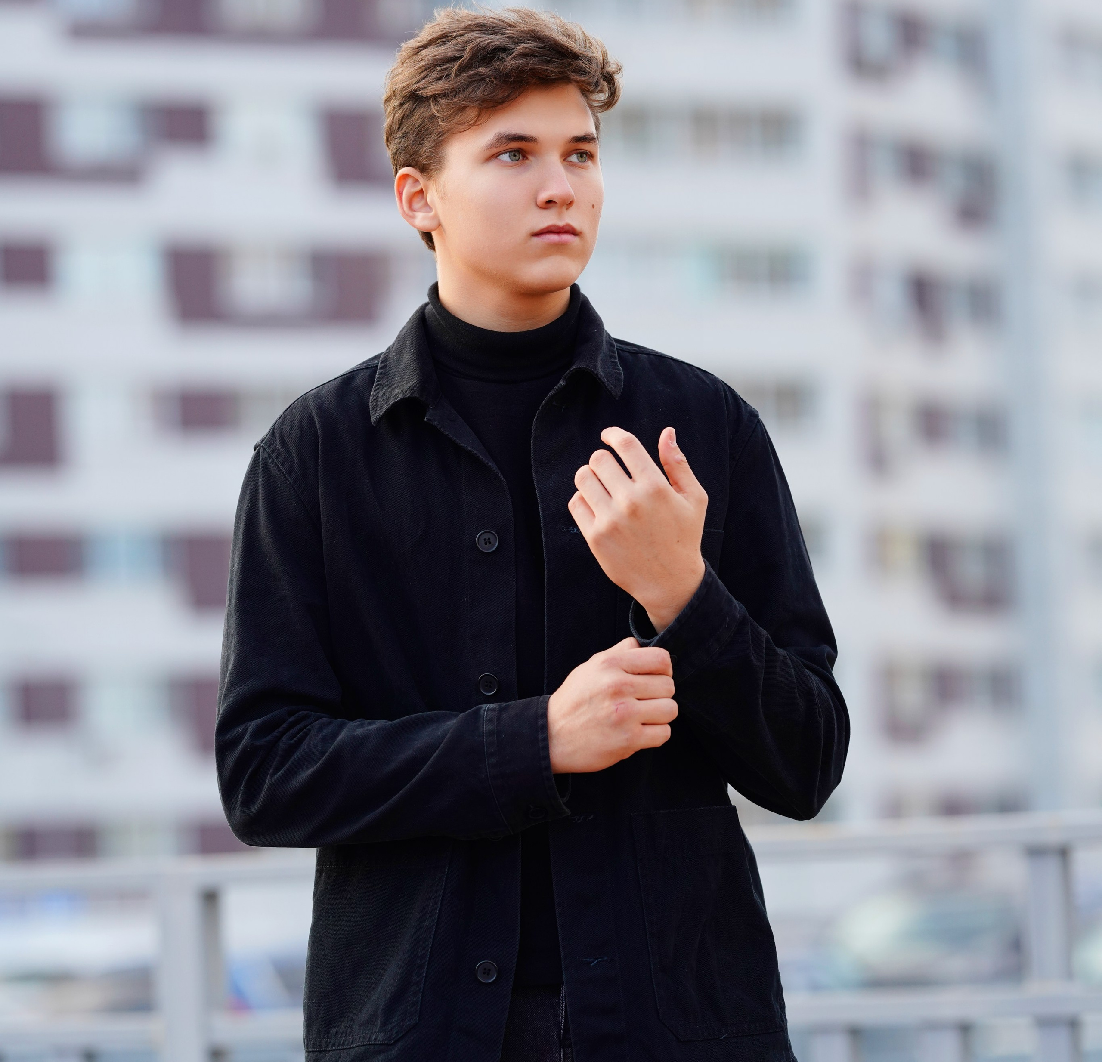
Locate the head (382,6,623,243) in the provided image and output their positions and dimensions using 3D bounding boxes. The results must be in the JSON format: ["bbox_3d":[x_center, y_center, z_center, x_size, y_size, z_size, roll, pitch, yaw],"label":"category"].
[{"bbox_3d":[-0.043,-0.333,5.330,0.175,0.240,0.225,0,-5,-28],"label":"head"}]

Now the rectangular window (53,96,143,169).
[{"bbox_3d":[-8.926,-7.831,121.839,1.990,1.339,0.200,0,-5,-28],"label":"rectangular window"}]

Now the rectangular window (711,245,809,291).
[{"bbox_3d":[4.376,-5.461,128.790,2.319,0.954,0.200,0,-5,-28],"label":"rectangular window"}]

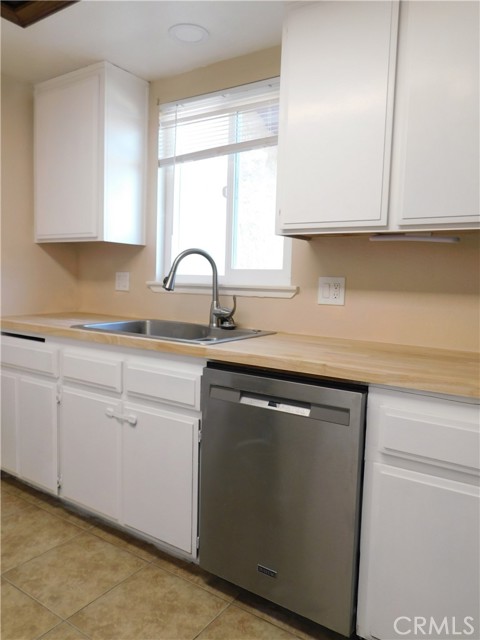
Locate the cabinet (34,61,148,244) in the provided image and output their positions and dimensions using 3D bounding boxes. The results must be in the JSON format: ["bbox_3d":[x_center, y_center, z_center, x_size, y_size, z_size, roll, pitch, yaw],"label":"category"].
[{"bbox_3d":[-0.883,-0.903,2.708,0.617,0.910,0.310,5,6,34],"label":"cabinet"}]

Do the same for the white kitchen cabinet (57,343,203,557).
[{"bbox_3d":[-0.344,0.505,2.255,0.905,0.830,0.615,5,6,34],"label":"white kitchen cabinet"}]

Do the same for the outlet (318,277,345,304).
[{"bbox_3d":[0.405,-0.129,2.067,0.120,0.121,0.010,5,6,34],"label":"outlet"}]

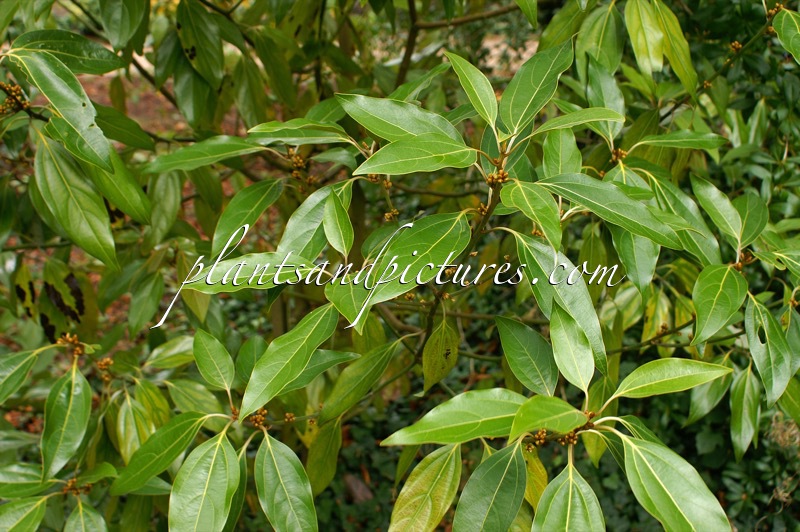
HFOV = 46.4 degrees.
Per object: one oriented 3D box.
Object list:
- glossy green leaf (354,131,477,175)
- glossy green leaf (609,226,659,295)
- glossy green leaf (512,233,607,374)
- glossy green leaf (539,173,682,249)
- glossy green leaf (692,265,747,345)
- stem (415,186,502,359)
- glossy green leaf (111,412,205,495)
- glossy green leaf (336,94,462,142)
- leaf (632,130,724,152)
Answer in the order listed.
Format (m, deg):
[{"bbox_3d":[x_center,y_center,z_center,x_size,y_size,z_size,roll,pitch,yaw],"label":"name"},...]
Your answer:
[{"bbox_3d":[0.014,-0.102,0.850,0.118,0.015,0.041,-13,43,-20],"label":"glossy green leaf"},{"bbox_3d":[0.253,-0.020,1.010,0.051,0.113,0.020,-8,-10,-8],"label":"glossy green leaf"},{"bbox_3d":[0.158,0.037,0.925,0.052,0.167,0.022,-28,-11,-21],"label":"glossy green leaf"},{"bbox_3d":[0.182,-0.049,0.805,0.134,0.020,0.042,25,53,13],"label":"glossy green leaf"},{"bbox_3d":[0.314,0.038,0.915,0.048,0.017,0.105,24,59,23],"label":"glossy green leaf"},{"bbox_3d":[0.059,0.007,0.975,0.019,0.204,0.014,25,14,0],"label":"stem"},{"bbox_3d":[-0.226,0.174,0.868,0.106,0.014,0.038,-38,48,-3],"label":"glossy green leaf"},{"bbox_3d":[-0.001,-0.133,0.840,0.130,0.018,0.043,23,48,18],"label":"glossy green leaf"},{"bbox_3d":[0.281,-0.126,0.930,0.098,0.013,0.034,-5,21,-12],"label":"leaf"}]

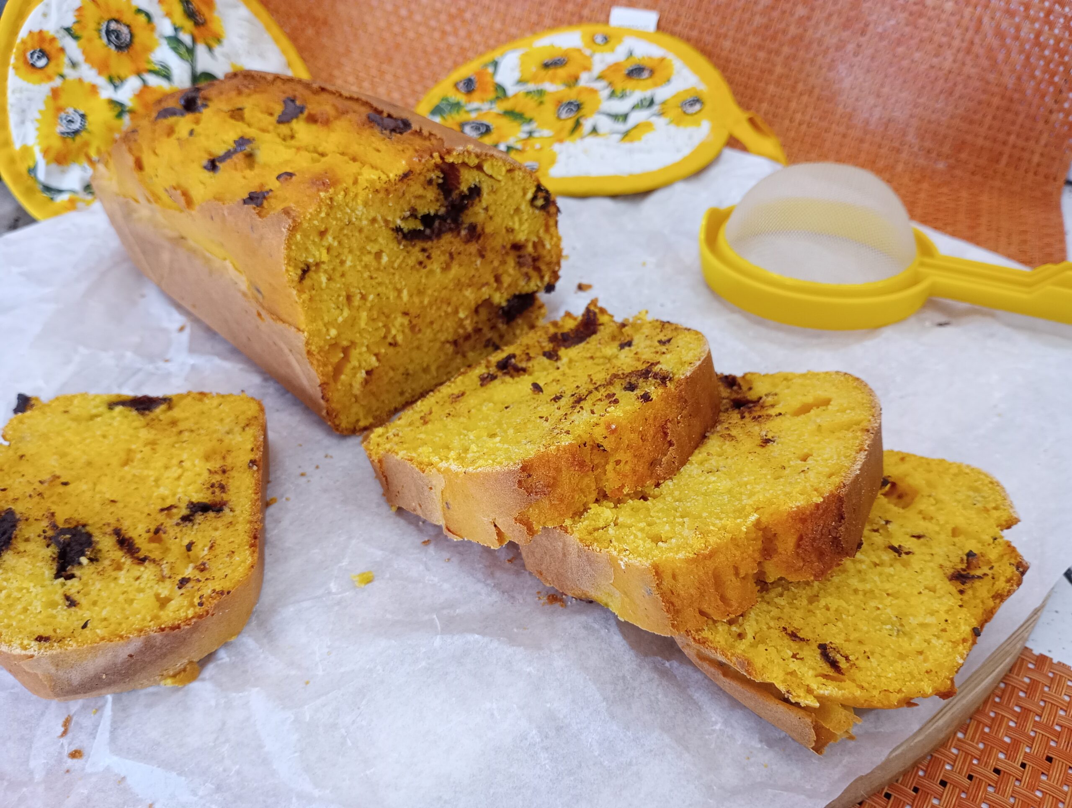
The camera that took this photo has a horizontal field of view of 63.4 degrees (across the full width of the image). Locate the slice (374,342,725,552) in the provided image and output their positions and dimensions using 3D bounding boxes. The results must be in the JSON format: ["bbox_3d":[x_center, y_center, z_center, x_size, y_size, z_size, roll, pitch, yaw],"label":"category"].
[{"bbox_3d":[0.015,0.003,0.256,0.103,0.020,0.077,-26,18,-28],"label":"slice"}]

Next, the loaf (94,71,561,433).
[{"bbox_3d":[-0.082,-0.079,0.335,0.106,0.084,0.151,-29,47,-33],"label":"loaf"}]

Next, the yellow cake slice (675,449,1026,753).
[{"bbox_3d":[0.080,0.045,0.234,0.101,0.018,0.078,-22,37,-32],"label":"yellow cake slice"}]

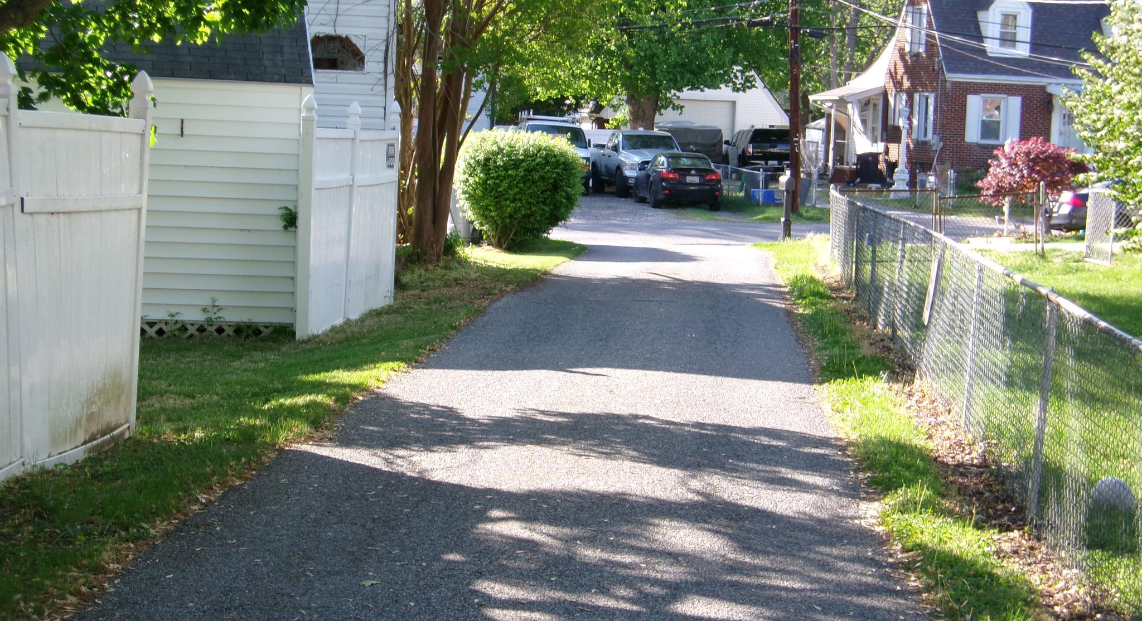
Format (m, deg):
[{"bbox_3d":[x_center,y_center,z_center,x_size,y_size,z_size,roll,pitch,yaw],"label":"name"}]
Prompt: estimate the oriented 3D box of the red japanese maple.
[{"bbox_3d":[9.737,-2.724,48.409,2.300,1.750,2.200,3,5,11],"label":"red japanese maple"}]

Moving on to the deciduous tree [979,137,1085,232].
[{"bbox_3d":[9.733,-2.619,48.417,2.300,2.080,2.200,3,5,11],"label":"deciduous tree"}]

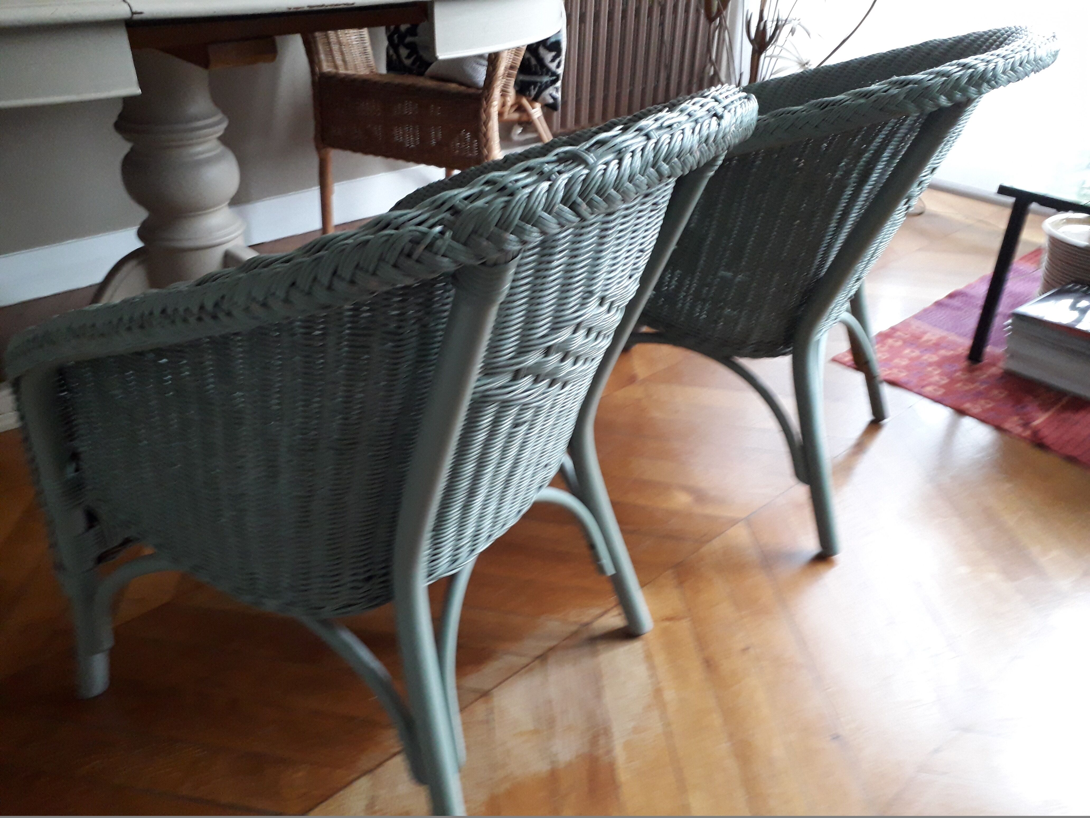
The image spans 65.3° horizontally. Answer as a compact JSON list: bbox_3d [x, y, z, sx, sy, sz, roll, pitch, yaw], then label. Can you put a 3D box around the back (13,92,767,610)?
[{"bbox_3d":[-0.119,-0.092,0.891,0.552,0.455,0.653,21,37,27],"label":"back"}]

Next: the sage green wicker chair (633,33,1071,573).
[{"bbox_3d":[0.388,-0.251,1.441,0.626,0.745,0.653,18,36,23],"label":"sage green wicker chair"}]

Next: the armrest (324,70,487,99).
[{"bbox_3d":[-0.354,-0.803,2.108,0.428,0.045,0.055,14,34,18],"label":"armrest"}]

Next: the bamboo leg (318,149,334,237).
[{"bbox_3d":[-0.585,-0.554,2.290,0.032,0.291,0.032,17,33,17],"label":"bamboo leg"}]

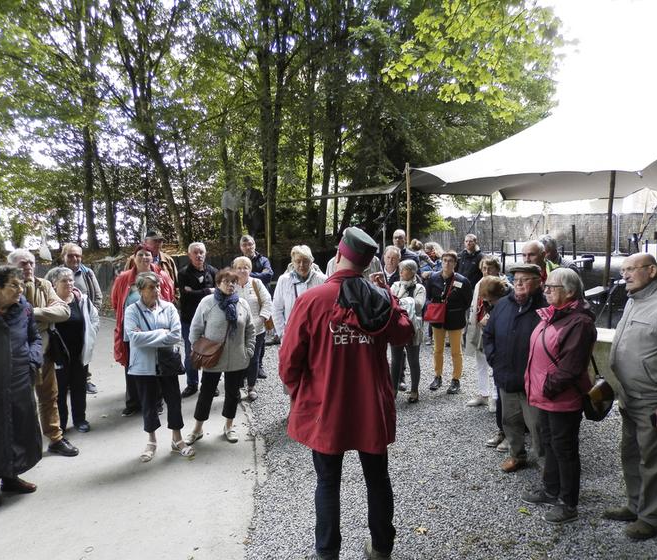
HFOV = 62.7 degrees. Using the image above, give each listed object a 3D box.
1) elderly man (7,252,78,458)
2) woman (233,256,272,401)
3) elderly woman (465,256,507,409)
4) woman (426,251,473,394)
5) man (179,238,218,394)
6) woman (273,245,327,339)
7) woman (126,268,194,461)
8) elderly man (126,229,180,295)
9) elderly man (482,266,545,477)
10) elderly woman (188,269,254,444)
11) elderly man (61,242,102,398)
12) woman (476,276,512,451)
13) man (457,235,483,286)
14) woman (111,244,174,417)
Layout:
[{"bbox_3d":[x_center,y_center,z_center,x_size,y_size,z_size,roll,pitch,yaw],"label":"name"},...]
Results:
[{"bbox_3d":[-2.442,0.592,4.589,0.450,1.720,0.530,4,6,38],"label":"elderly man"},{"bbox_3d":[-0.869,0.533,6.021,0.480,1.591,0.360,-1,5,-14],"label":"woman"},{"bbox_3d":[1.747,0.549,5.823,0.480,1.605,0.380,4,6,40],"label":"elderly woman"},{"bbox_3d":[1.406,0.486,6.266,0.540,1.640,0.360,1,5,16],"label":"woman"},{"bbox_3d":[-1.486,0.445,6.212,0.530,1.730,0.380,-1,5,-14],"label":"man"},{"bbox_3d":[-0.213,0.518,5.070,0.560,1.700,0.380,0,5,-3],"label":"woman"},{"bbox_3d":[-1.440,0.708,4.533,0.520,1.546,0.380,-3,5,-29],"label":"woman"},{"bbox_3d":[-2.053,0.381,6.257,0.570,1.850,0.380,-1,5,-16],"label":"elderly man"},{"bbox_3d":[1.558,0.679,4.357,0.550,1.641,0.400,3,6,35],"label":"elderly man"},{"bbox_3d":[-0.988,0.672,4.828,0.550,1.553,0.380,-2,5,-20],"label":"elderly woman"},{"bbox_3d":[-2.891,0.446,6.263,0.540,1.720,0.370,-3,6,-28],"label":"elderly man"},{"bbox_3d":[1.532,0.713,4.742,0.420,1.491,0.480,-4,6,-42],"label":"woman"},{"bbox_3d":[2.227,0.173,8.473,0.500,1.770,0.350,2,5,18],"label":"man"},{"bbox_3d":[-1.886,0.499,5.428,0.600,1.709,0.400,-2,5,-22],"label":"woman"}]

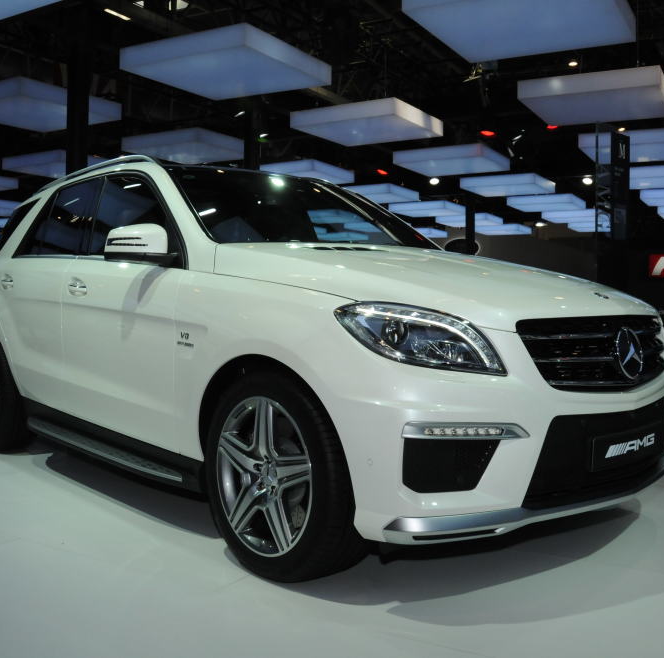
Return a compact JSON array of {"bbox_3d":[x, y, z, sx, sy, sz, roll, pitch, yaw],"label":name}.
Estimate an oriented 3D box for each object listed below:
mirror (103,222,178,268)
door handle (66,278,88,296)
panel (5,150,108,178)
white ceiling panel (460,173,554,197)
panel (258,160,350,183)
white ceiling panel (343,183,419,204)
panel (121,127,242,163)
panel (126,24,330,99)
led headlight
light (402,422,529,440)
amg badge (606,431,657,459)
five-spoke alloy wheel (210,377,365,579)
[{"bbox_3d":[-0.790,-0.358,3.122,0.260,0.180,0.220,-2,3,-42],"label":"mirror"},{"bbox_3d":[-1.236,-0.201,3.594,0.048,0.078,0.195,-2,3,-42],"label":"door handle"},{"bbox_3d":[-6.252,-3.793,17.410,1.950,0.261,1.950,2,3,31],"label":"panel"},{"bbox_3d":[4.924,-3.983,20.684,2.040,0.263,2.040,2,3,30],"label":"white ceiling panel"},{"bbox_3d":[-0.806,-3.937,18.991,2.040,0.263,2.040,2,3,30],"label":"panel"},{"bbox_3d":[1.253,-4.068,22.533,2.040,0.263,2.040,2,3,30],"label":"white ceiling panel"},{"bbox_3d":[-2.960,-3.816,15.729,2.040,0.263,2.040,2,3,30],"label":"panel"},{"bbox_3d":[-1.396,-3.576,10.178,2.040,0.263,2.040,2,3,30],"label":"panel"},{"bbox_3d":[0.275,0.030,2.332,0.400,0.235,0.440,-1,3,-33],"label":"led headlight"},{"bbox_3d":[0.400,0.308,2.191,0.400,0.055,0.100,-1,2,-22],"label":"light"},{"bbox_3d":[1.032,0.400,2.543,0.360,0.047,0.015,-2,3,-42],"label":"amg badge"},{"bbox_3d":[-0.147,0.503,2.635,0.280,0.740,0.740,-2,3,-42],"label":"five-spoke alloy wheel"}]

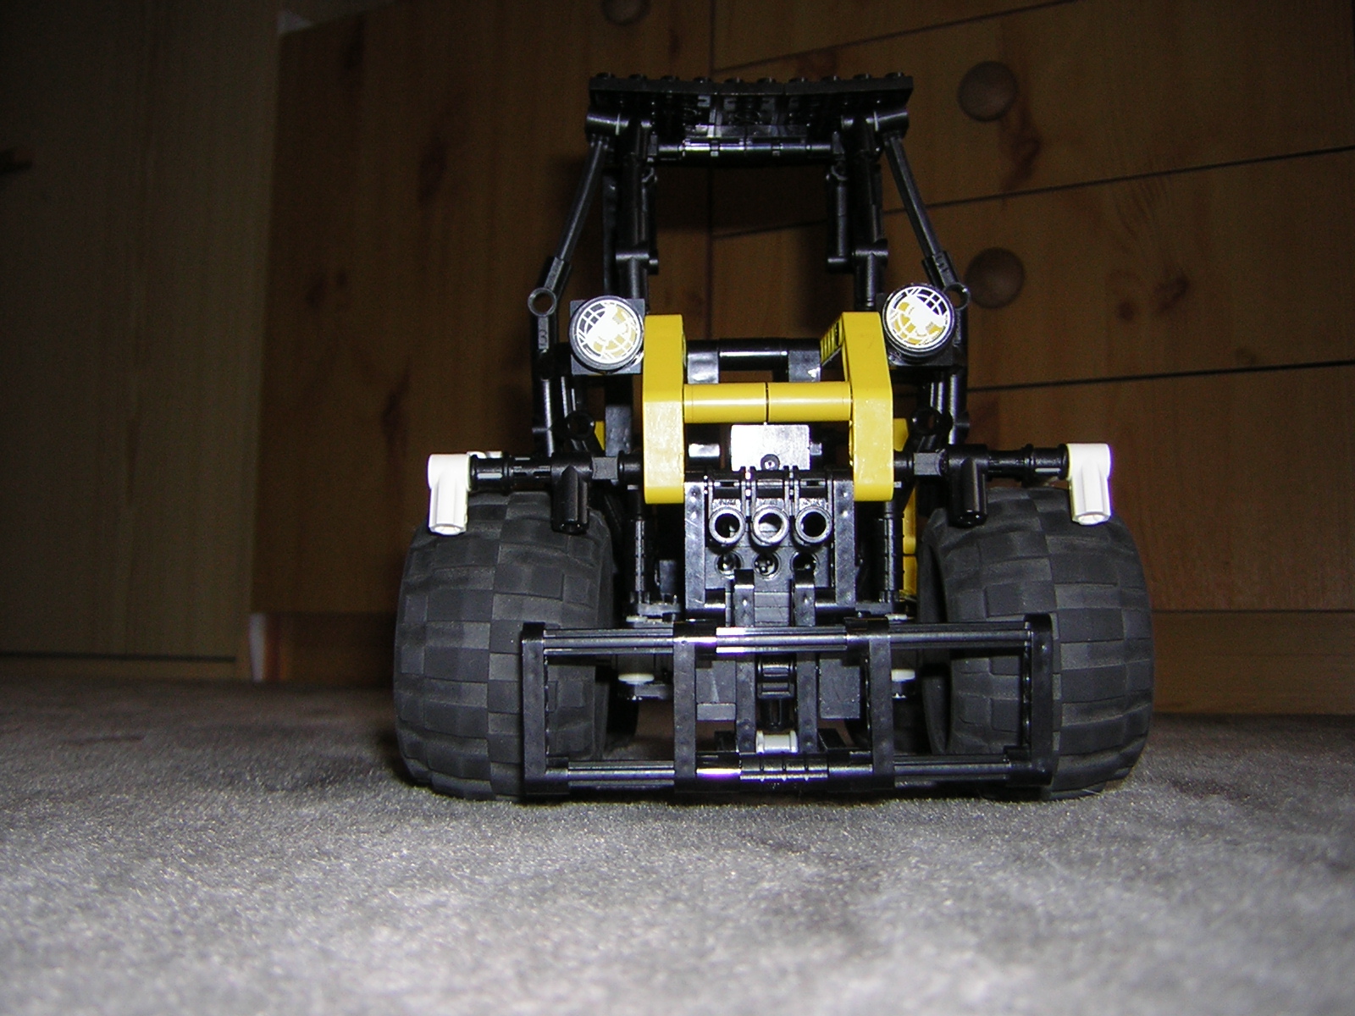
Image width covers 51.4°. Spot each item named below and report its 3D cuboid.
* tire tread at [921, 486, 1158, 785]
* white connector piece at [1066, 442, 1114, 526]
[{"bbox_3d":[0.077,0.029,0.311,0.042,0.068,0.068,-3,-5,3],"label":"tire tread"},{"bbox_3d":[0.082,-0.005,0.279,0.008,0.016,0.008,-2,-21,-1],"label":"white connector piece"}]

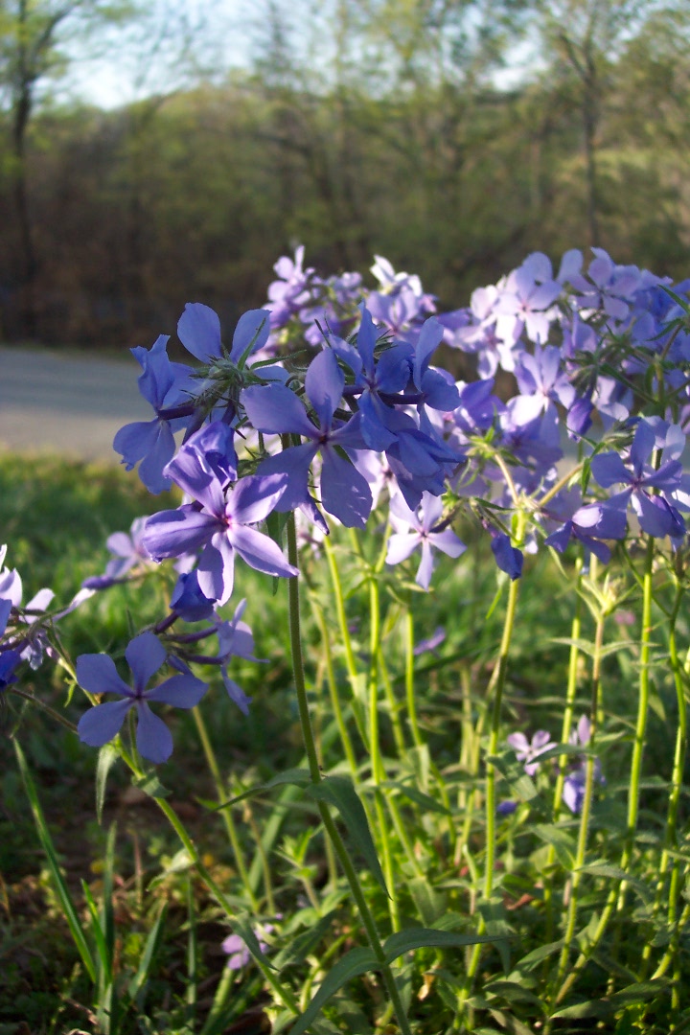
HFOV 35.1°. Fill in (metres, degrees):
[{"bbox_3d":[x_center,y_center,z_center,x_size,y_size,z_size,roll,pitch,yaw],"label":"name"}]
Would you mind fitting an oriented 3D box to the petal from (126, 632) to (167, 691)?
[{"bbox_3d":[-0.056,0.040,0.300,0.011,0.016,0.004,8,0,3],"label":"petal"}]

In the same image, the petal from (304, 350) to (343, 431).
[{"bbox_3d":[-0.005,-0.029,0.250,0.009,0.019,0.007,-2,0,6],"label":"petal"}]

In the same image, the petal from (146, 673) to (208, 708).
[{"bbox_3d":[-0.046,0.048,0.300,0.017,0.010,0.004,-10,0,0],"label":"petal"}]

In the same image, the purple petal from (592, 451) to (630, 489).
[{"bbox_3d":[0.087,-0.016,0.360,0.014,0.011,0.006,21,-3,-6],"label":"purple petal"}]

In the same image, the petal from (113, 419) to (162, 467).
[{"bbox_3d":[-0.049,-0.018,0.260,0.013,0.010,0.007,-30,-13,0],"label":"petal"}]

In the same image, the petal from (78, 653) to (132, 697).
[{"bbox_3d":[-0.054,0.036,0.245,0.015,0.009,0.003,28,-2,4],"label":"petal"}]

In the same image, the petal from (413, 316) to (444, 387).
[{"bbox_3d":[0.020,-0.040,0.262,0.005,0.017,0.011,0,17,-37],"label":"petal"}]

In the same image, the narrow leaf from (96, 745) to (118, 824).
[{"bbox_3d":[-0.057,0.063,0.260,0.004,0.019,0.004,-4,-17,23],"label":"narrow leaf"}]

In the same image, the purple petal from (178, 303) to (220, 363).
[{"bbox_3d":[-0.034,-0.046,0.270,0.011,0.016,0.004,-23,16,7],"label":"purple petal"}]

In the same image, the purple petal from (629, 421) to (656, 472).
[{"bbox_3d":[0.091,-0.022,0.335,0.009,0.017,0.004,9,14,20],"label":"purple petal"}]

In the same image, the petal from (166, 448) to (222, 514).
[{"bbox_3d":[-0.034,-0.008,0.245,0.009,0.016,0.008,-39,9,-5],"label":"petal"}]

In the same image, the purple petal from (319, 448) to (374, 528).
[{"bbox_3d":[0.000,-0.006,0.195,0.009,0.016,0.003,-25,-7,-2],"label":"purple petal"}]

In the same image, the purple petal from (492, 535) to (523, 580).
[{"bbox_3d":[0.055,0.013,0.370,0.009,0.017,0.009,-27,0,0],"label":"purple petal"}]

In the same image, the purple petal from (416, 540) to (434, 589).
[{"bbox_3d":[0.031,0.018,0.420,0.007,0.020,0.006,1,-9,11],"label":"purple petal"}]

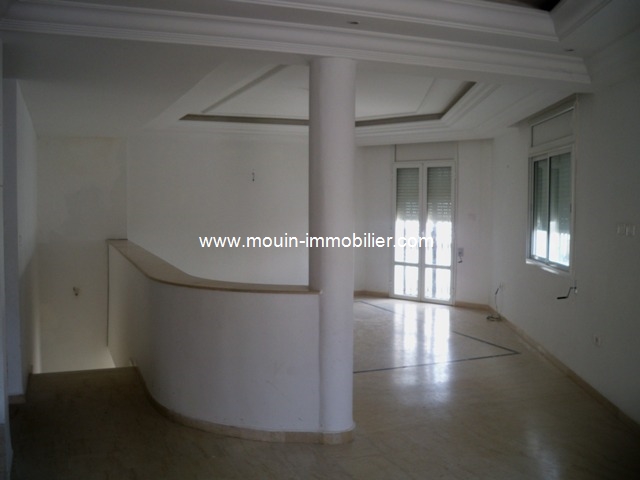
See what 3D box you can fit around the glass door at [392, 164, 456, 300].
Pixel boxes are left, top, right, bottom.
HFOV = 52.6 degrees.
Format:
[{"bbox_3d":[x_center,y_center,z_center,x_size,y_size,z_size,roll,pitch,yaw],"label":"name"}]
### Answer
[{"bbox_3d":[1.627,-0.133,10.187,1.220,2.226,0.100,3,5,42],"label":"glass door"}]

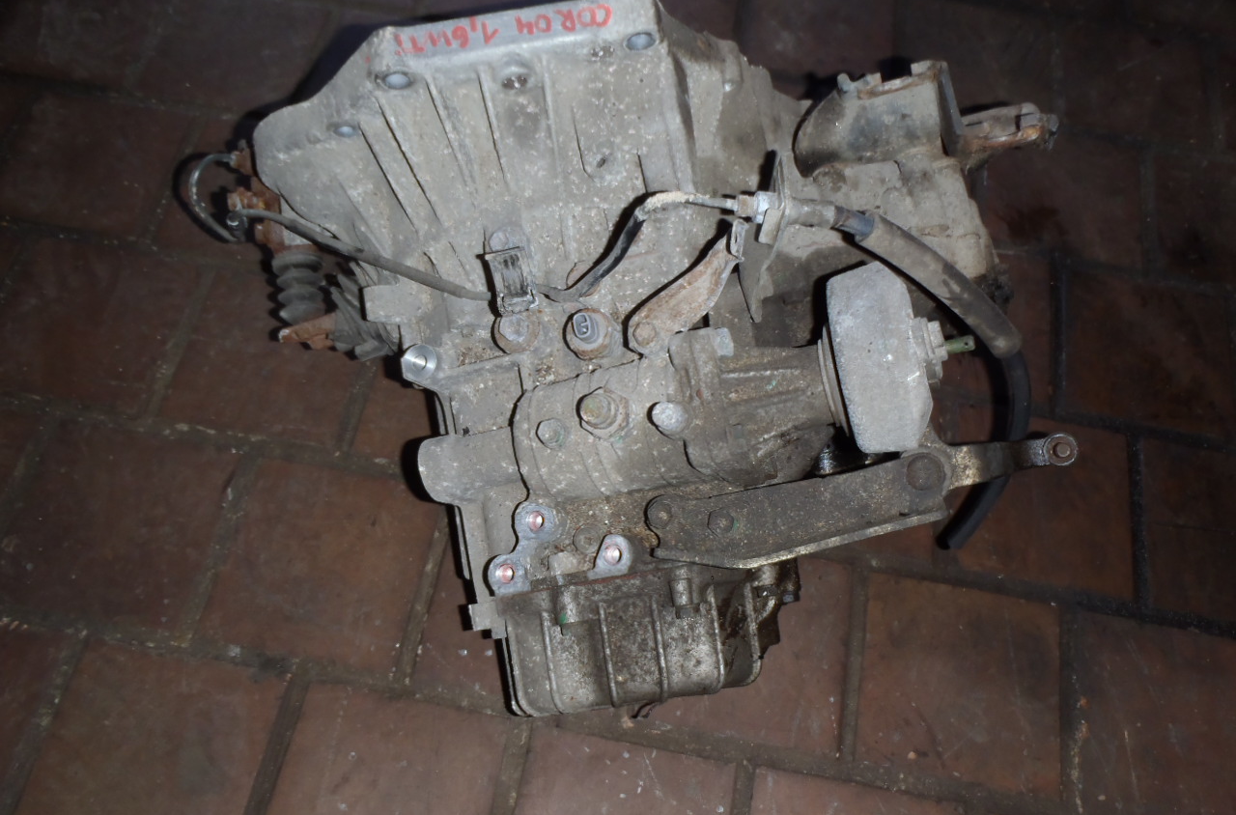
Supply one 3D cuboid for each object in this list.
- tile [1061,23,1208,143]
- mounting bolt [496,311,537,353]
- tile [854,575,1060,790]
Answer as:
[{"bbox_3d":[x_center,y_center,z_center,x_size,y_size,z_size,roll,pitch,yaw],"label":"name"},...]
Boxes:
[{"bbox_3d":[0.535,-0.334,1.045,0.149,0.015,0.147,10,64,2],"label":"tile"},{"bbox_3d":[-0.059,-0.044,0.575,0.024,0.011,0.024,0,76,22],"label":"mounting bolt"},{"bbox_3d":[0.259,0.212,0.765,0.149,0.015,0.147,10,64,2],"label":"tile"}]

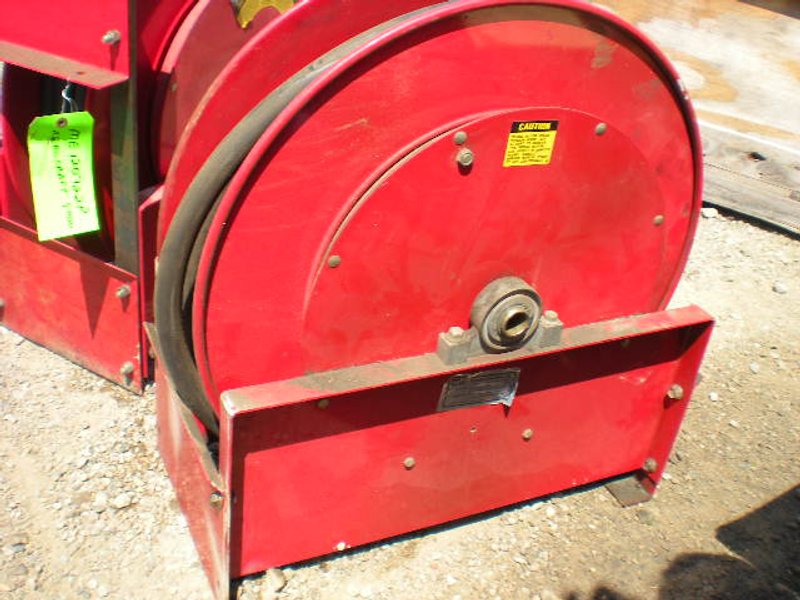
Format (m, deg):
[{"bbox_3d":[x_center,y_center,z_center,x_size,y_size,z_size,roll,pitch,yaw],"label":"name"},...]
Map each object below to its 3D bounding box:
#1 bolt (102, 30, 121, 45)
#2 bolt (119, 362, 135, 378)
[{"bbox_3d":[-0.327,-0.297,0.991,0.015,0.015,0.018,21,32,22],"label":"bolt"},{"bbox_3d":[-0.381,0.097,1.216,0.016,0.016,0.015,21,32,22],"label":"bolt"}]

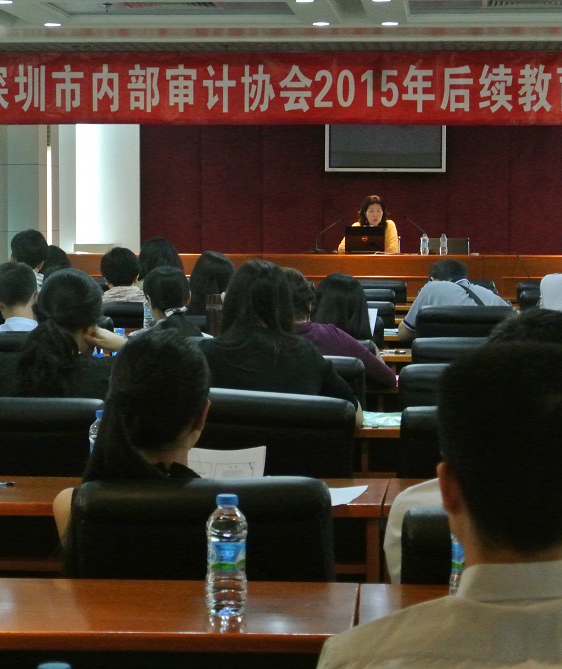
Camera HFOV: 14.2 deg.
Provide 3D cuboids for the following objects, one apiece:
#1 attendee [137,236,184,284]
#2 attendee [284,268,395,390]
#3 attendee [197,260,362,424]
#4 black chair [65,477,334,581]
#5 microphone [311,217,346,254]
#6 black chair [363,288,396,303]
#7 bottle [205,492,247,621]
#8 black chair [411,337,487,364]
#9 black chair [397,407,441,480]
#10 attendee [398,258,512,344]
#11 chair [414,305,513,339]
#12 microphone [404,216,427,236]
[{"bbox_3d":[-0.661,0.040,12.374,0.470,1.170,0.780,0,3,3],"label":"attendee"},{"bbox_3d":[0.150,0.352,7.271,0.520,1.160,0.800,0,3,4],"label":"attendee"},{"bbox_3d":[0.001,0.414,5.755,0.480,1.210,0.800,0,3,3],"label":"attendee"},{"bbox_3d":[-0.173,0.710,4.398,0.530,0.930,0.580,0,4,-5],"label":"black chair"},{"bbox_3d":[0.397,-0.826,18.800,0.280,0.310,0.140,-2,4,-33],"label":"microphone"},{"bbox_3d":[0.388,0.188,12.253,0.530,0.890,0.580,0,3,3],"label":"black chair"},{"bbox_3d":[-0.081,0.324,3.355,0.062,0.174,0.062,0,3,3],"label":"bottle"},{"bbox_3d":[0.700,0.432,8.140,0.530,0.890,0.580,0,3,3],"label":"black chair"},{"bbox_3d":[0.512,0.593,5.534,0.500,0.890,0.600,0,3,4],"label":"black chair"},{"bbox_3d":[0.763,0.224,9.881,0.550,1.100,0.820,0,3,3],"label":"attendee"},{"bbox_3d":[0.804,0.322,9.886,0.500,0.920,0.600,0,3,4],"label":"chair"},{"bbox_3d":[1.173,-0.839,18.984,0.260,0.310,0.110,1,4,23],"label":"microphone"}]

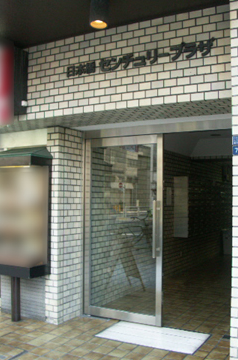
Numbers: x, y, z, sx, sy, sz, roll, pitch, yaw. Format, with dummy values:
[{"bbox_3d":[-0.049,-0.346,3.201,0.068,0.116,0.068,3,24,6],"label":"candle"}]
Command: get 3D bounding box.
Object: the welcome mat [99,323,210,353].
[{"bbox_3d":[0.338,1.539,3.846,1.020,0.020,0.550,-1,-3,28],"label":"welcome mat"}]

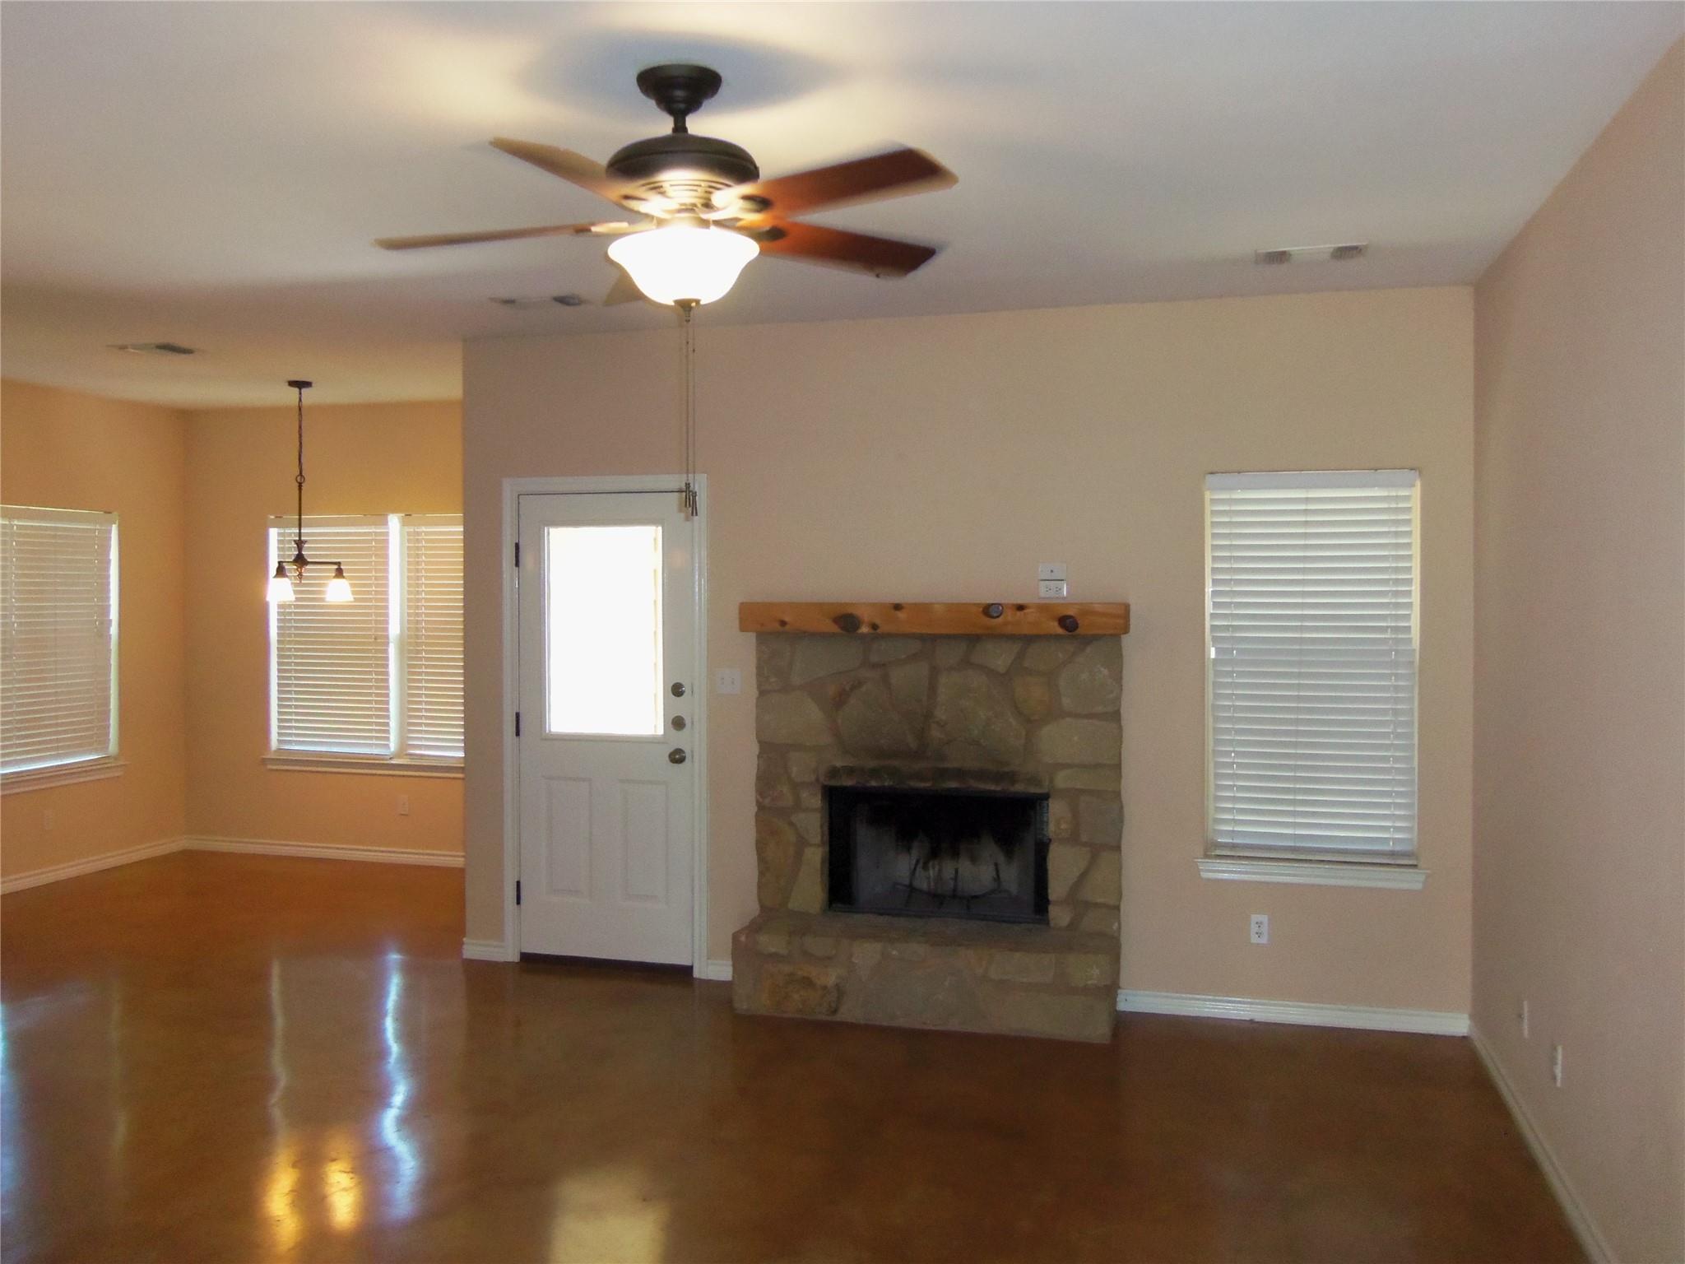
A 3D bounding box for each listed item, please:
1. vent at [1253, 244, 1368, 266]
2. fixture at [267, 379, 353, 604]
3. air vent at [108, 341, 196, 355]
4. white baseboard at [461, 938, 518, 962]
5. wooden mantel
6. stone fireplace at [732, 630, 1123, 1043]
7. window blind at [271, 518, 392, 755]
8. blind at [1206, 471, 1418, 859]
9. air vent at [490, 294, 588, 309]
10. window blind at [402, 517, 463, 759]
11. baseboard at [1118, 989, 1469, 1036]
[{"bbox_3d":[1.524,-1.228,4.449,0.350,0.018,0.180,1,2,16],"label":"vent"},{"bbox_3d":[-2.863,-0.746,7.324,0.460,1.171,0.490,-1,2,-21],"label":"fixture"},{"bbox_3d":[-3.153,-1.293,6.257,0.350,0.018,0.180,1,2,16],"label":"air vent"},{"bbox_3d":[-1.576,1.411,6.057,0.228,0.079,0.015,1,2,16],"label":"white baseboard"},{"bbox_3d":[0.354,-0.056,5.356,1.519,0.119,0.250,1,2,16],"label":"wooden mantel"},{"bbox_3d":[0.339,0.738,5.288,1.464,1.480,0.432,1,2,16],"label":"stone fireplace"},{"bbox_3d":[-3.116,0.032,8.291,0.854,1.470,0.060,1,2,16],"label":"window blind"},{"bbox_3d":[1.757,0.126,5.127,0.750,1.456,0.060,1,2,16],"label":"blind"},{"bbox_3d":[-1.162,-1.257,5.205,0.350,0.018,0.180,1,2,16],"label":"air vent"},{"bbox_3d":[-2.228,0.037,8.044,0.854,1.444,0.060,1,2,16],"label":"window blind"},{"bbox_3d":[1.686,1.446,5.150,1.255,0.079,0.015,1,2,16],"label":"baseboard"}]

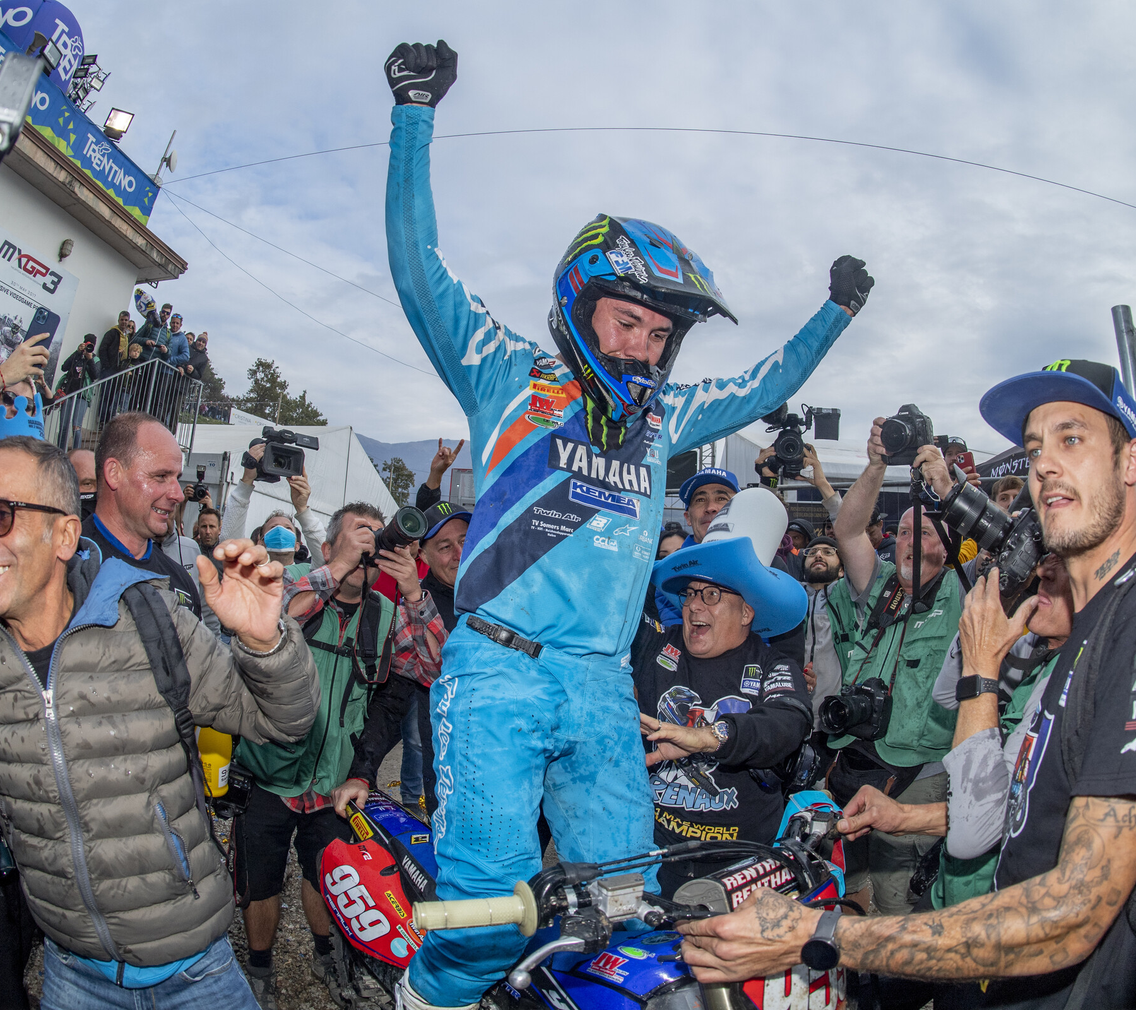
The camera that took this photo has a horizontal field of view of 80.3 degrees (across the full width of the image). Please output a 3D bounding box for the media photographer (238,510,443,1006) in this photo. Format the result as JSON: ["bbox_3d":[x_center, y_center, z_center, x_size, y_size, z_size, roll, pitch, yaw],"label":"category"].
[{"bbox_3d":[-0.729,0.790,2.100,0.650,1.660,0.600,9,-9,-37],"label":"media photographer"}]

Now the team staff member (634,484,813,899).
[{"bbox_3d":[0.330,0.770,1.660,0.650,1.660,0.550,1,-8,21],"label":"team staff member"}]

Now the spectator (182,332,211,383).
[{"bbox_3d":[-5.247,-1.587,9.400,0.500,1.620,0.450,6,-8,-17],"label":"spectator"}]

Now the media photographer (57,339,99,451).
[{"bbox_3d":[-6.355,-1.346,8.700,0.540,1.730,0.460,9,-9,-37],"label":"media photographer"}]

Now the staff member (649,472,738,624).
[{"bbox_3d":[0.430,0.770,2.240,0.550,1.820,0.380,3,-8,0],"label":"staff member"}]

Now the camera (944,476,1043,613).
[{"bbox_3d":[0.746,0.063,1.190,0.210,0.150,0.125,36,18,0],"label":"camera"}]

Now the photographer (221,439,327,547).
[{"bbox_3d":[-1.426,0.675,3.200,0.580,2.050,0.470,8,-9,-30],"label":"photographer"}]

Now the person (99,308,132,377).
[{"bbox_3d":[-6.219,-1.812,9.200,0.370,1.740,0.500,0,-8,26],"label":"person"}]

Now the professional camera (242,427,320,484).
[{"bbox_3d":[-1.290,-0.222,3.000,0.220,0.220,0.340,9,-9,-34],"label":"professional camera"}]

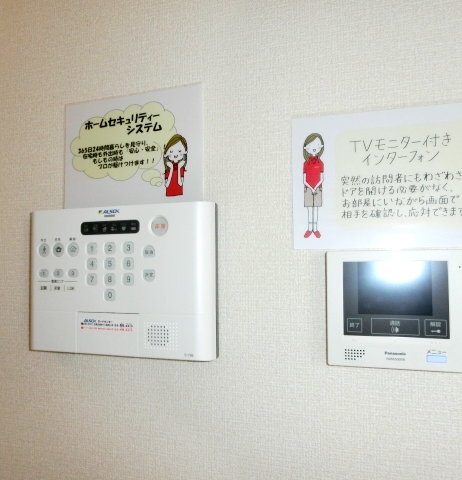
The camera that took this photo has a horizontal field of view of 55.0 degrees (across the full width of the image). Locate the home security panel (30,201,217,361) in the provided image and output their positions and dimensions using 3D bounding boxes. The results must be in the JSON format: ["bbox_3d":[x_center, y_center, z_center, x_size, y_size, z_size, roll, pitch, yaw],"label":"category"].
[{"bbox_3d":[-0.132,0.048,0.534,0.236,0.174,0.028,-1,-2,15],"label":"home security panel"}]

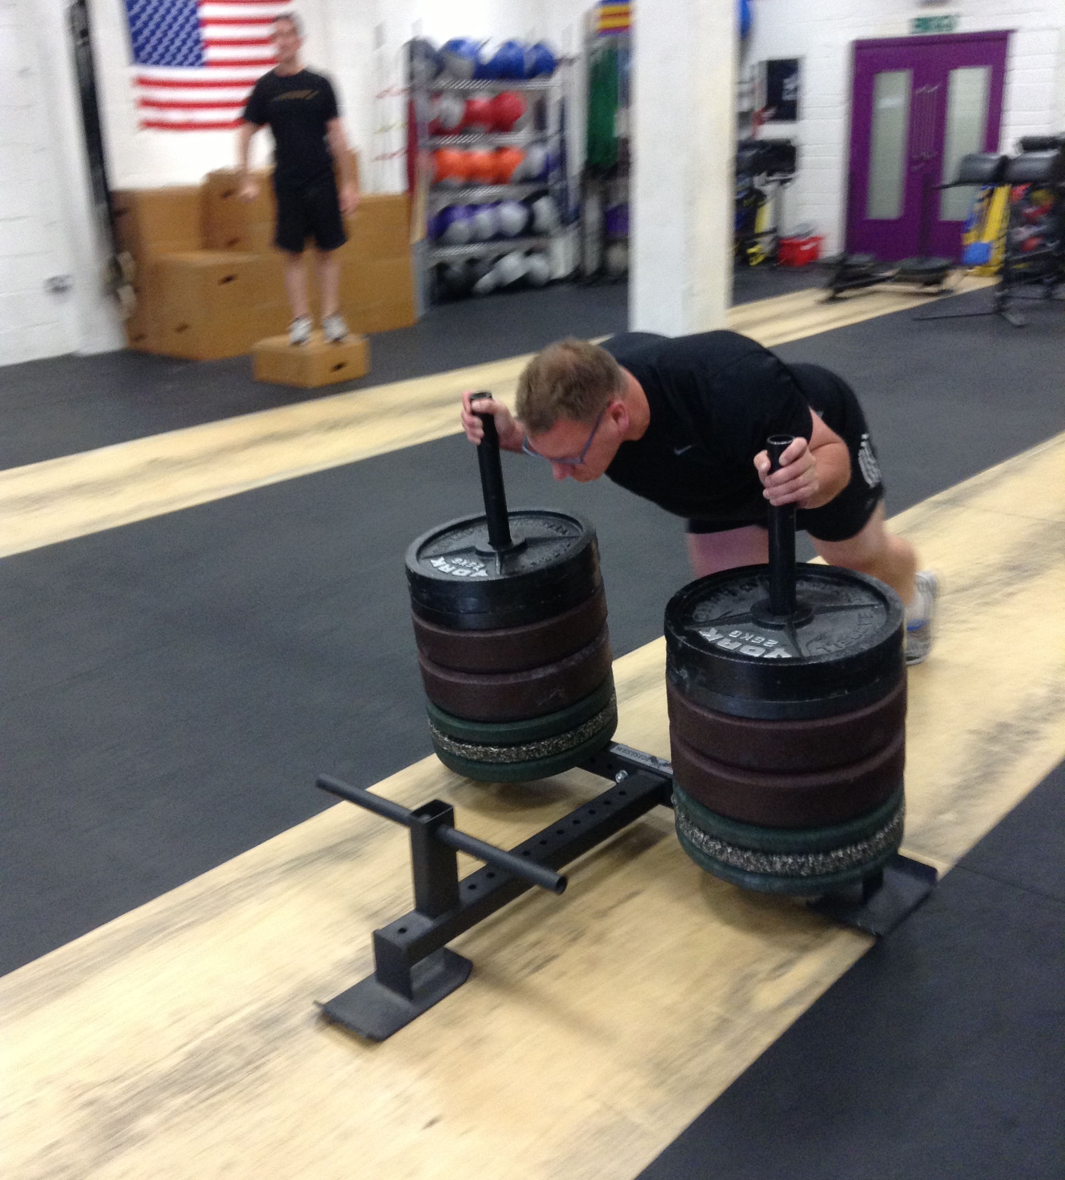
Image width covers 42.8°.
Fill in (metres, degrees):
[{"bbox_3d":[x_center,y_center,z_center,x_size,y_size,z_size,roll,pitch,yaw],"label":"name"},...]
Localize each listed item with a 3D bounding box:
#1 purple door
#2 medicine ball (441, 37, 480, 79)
[{"bbox_3d":[3.716,-4.124,12.816,1.590,2.050,0.100,17,27,42],"label":"purple door"},{"bbox_3d":[-0.577,-4.262,10.936,0.336,0.336,0.336,-1,20,0],"label":"medicine ball"}]

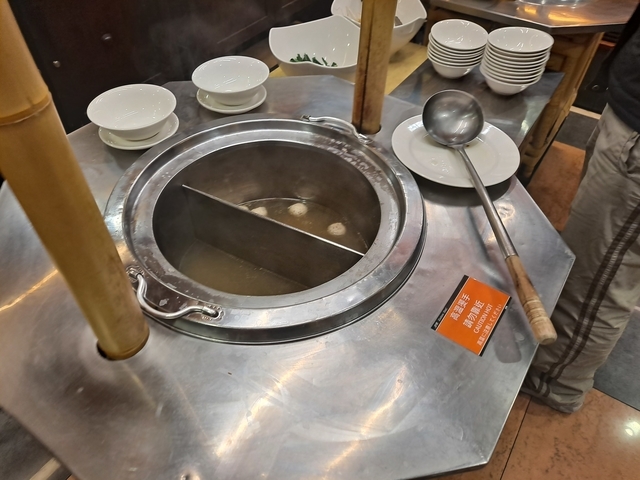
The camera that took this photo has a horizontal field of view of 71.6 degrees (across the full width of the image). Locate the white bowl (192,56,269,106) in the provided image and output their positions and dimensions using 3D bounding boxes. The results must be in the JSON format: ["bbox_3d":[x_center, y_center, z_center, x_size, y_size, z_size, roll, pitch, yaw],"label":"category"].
[{"bbox_3d":[-0.187,-0.329,0.953,0.161,0.060,0.161,1,47,-1],"label":"white bowl"}]

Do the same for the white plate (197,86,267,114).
[{"bbox_3d":[-0.191,-0.309,0.976,0.151,0.020,0.151,1,47,-1],"label":"white plate"}]

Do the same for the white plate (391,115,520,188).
[{"bbox_3d":[0.260,-0.170,0.859,0.240,0.025,0.240,2,47,0],"label":"white plate"}]

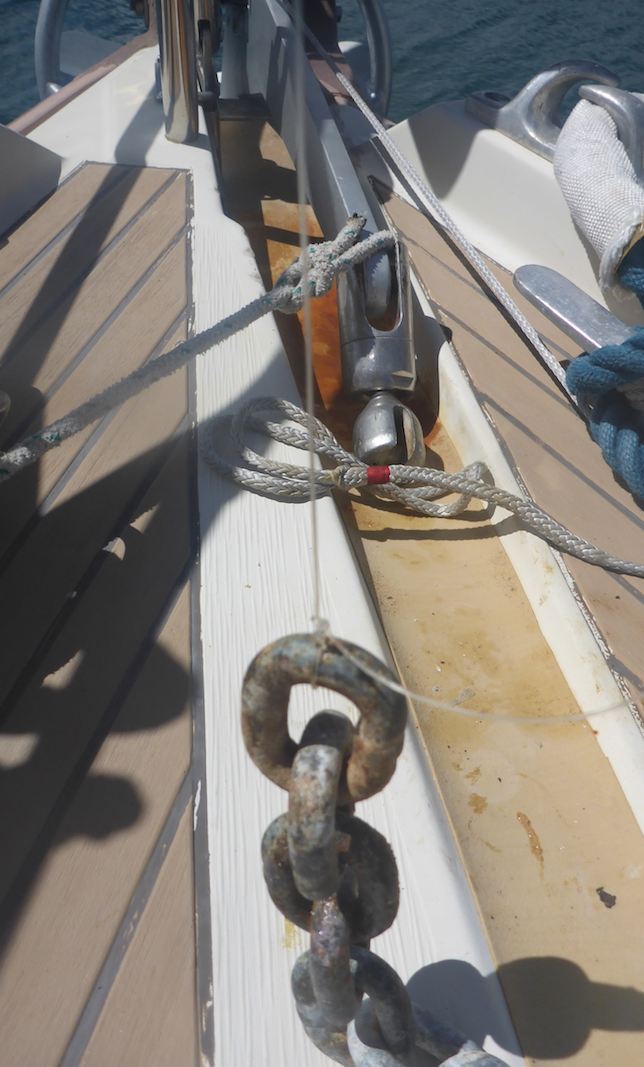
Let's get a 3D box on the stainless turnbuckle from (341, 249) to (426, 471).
[{"bbox_3d":[0.037,-0.110,0.530,0.048,0.138,0.046,-4,2,-12],"label":"stainless turnbuckle"}]

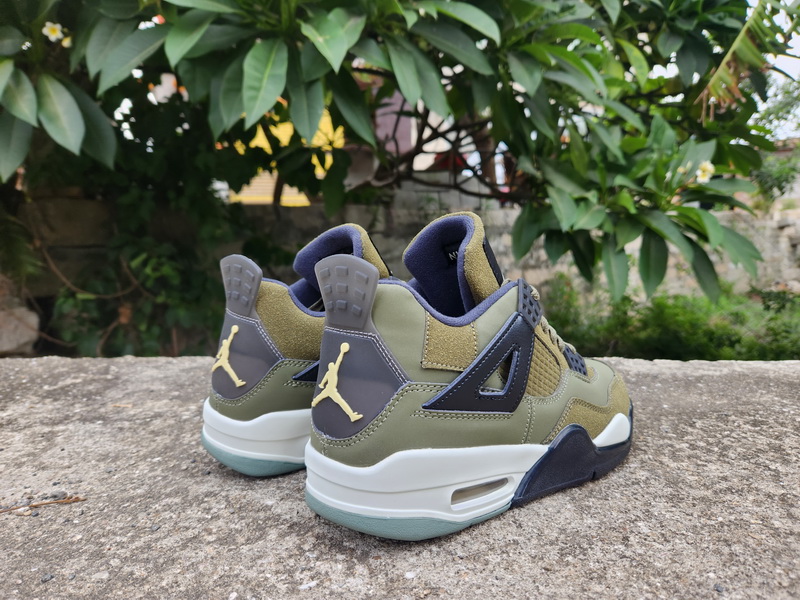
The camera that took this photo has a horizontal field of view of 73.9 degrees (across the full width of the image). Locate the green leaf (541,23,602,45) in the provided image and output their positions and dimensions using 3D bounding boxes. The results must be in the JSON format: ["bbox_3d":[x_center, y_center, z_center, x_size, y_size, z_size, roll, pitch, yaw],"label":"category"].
[{"bbox_3d":[0.516,-0.802,1.600,0.180,0.060,0.065,1,3,0],"label":"green leaf"}]

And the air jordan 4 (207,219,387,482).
[{"bbox_3d":[-0.016,0.029,0.462,0.300,0.176,0.112,-1,3,-37],"label":"air jordan 4"}]

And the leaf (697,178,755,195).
[{"bbox_3d":[1.072,-0.374,1.750,0.200,0.055,0.070,0,3,-6],"label":"leaf"}]

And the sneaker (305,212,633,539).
[{"bbox_3d":[0.069,0.033,0.380,0.300,0.176,0.112,-2,3,-40],"label":"sneaker"}]

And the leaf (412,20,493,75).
[{"bbox_3d":[0.136,-0.639,1.350,0.250,0.068,0.035,31,-11,19],"label":"leaf"}]

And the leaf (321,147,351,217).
[{"bbox_3d":[-0.179,-0.332,1.500,0.075,0.195,0.040,0,3,-11],"label":"leaf"}]

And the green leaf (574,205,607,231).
[{"bbox_3d":[0.574,-0.248,1.600,0.140,0.062,0.035,-37,-2,-41],"label":"green leaf"}]

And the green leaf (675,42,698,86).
[{"bbox_3d":[0.943,-0.779,1.750,0.078,0.155,0.045,1,3,11],"label":"green leaf"}]

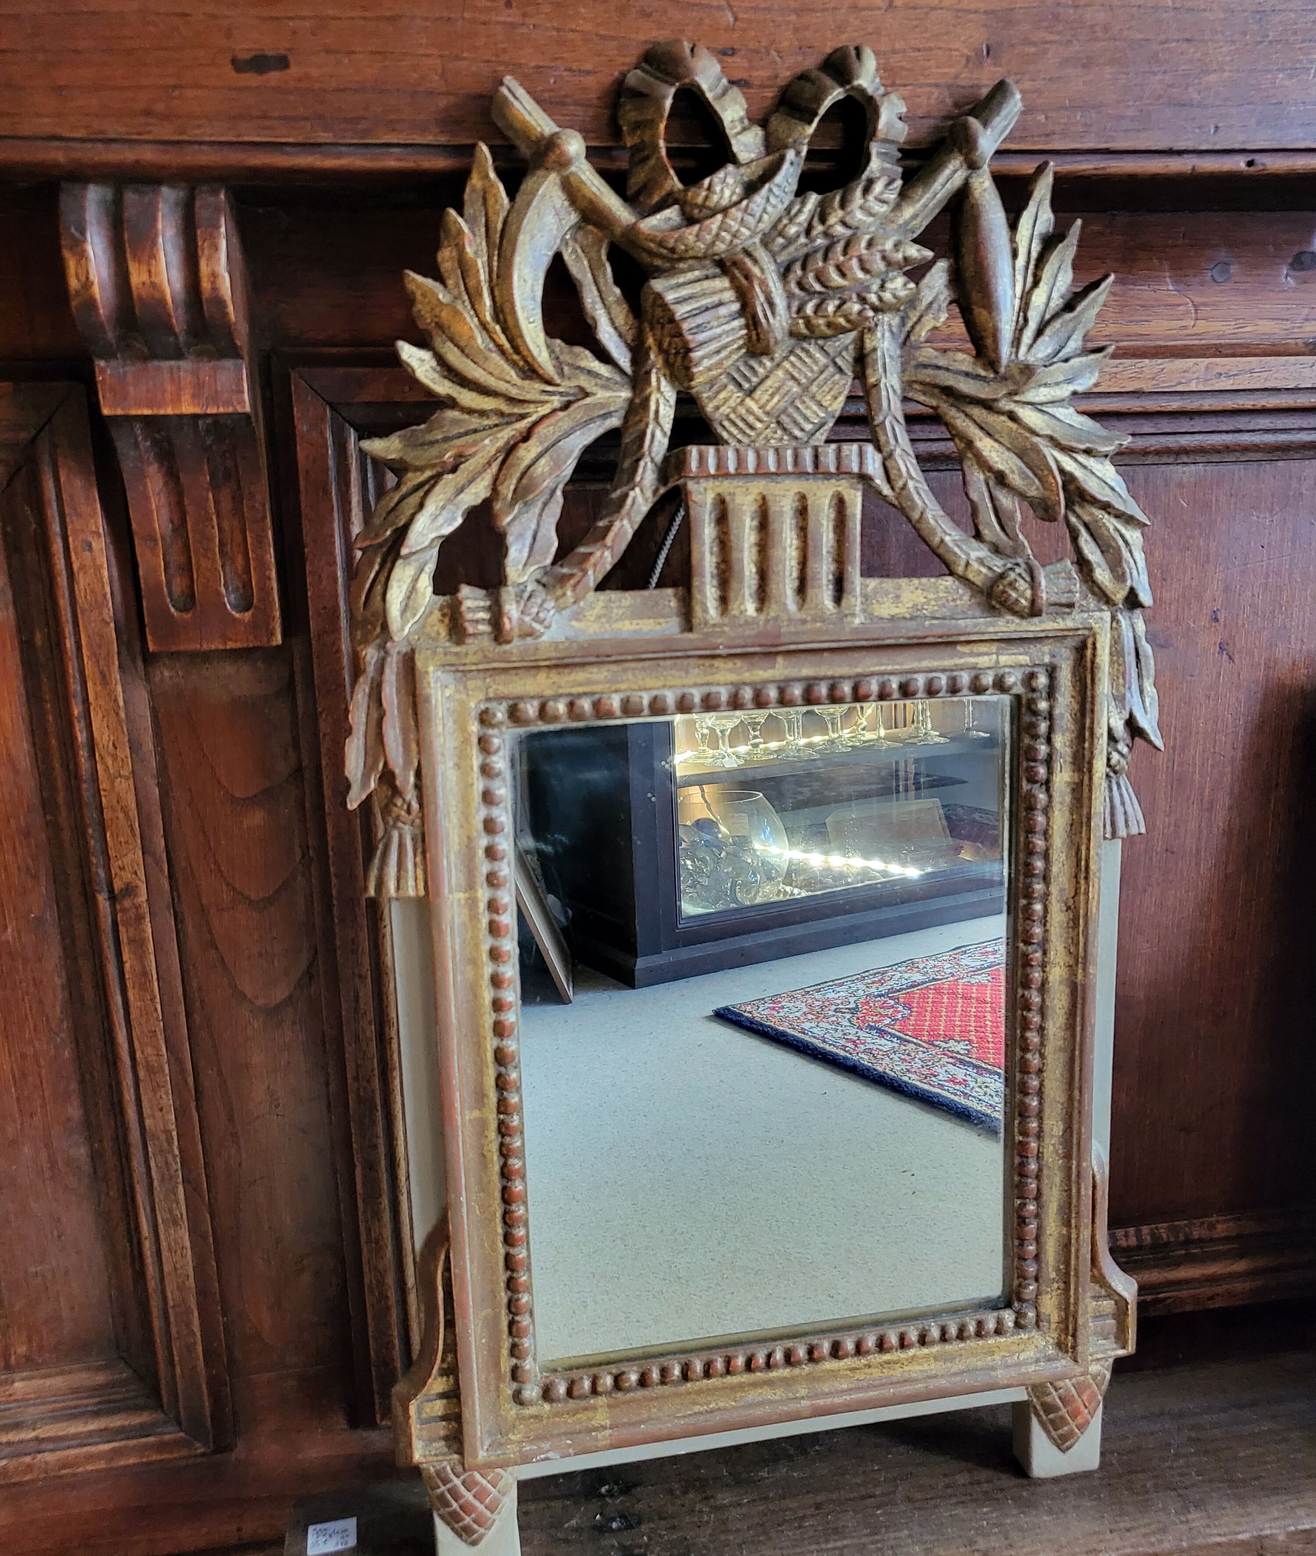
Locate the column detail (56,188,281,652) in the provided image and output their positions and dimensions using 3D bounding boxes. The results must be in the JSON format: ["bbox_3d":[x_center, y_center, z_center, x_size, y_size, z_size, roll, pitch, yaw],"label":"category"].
[{"bbox_3d":[-0.206,-0.148,0.573,0.061,0.193,0.066,-3,15,-9],"label":"column detail"}]

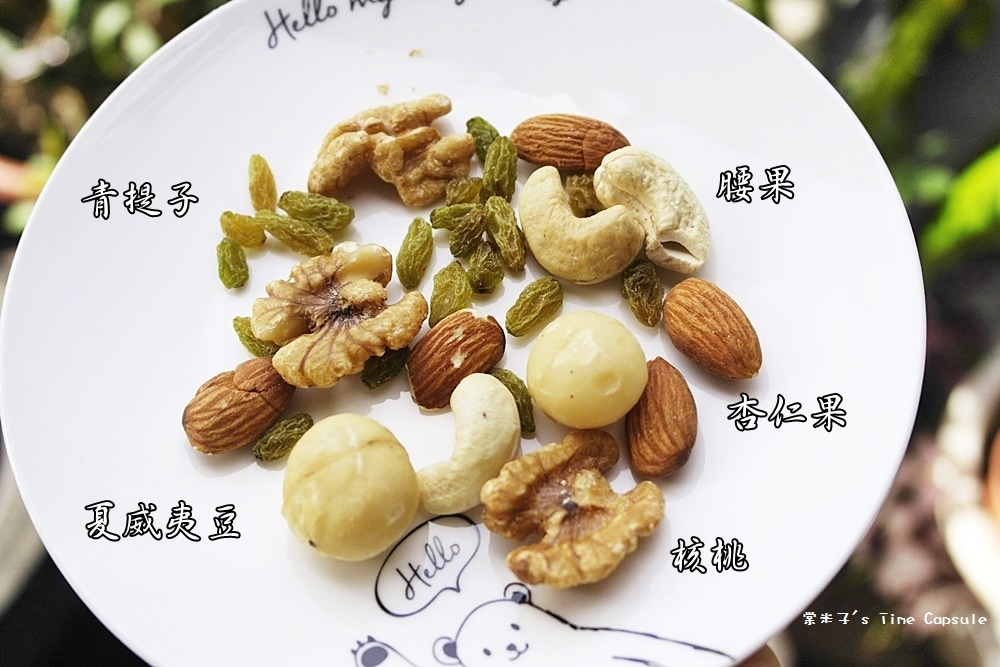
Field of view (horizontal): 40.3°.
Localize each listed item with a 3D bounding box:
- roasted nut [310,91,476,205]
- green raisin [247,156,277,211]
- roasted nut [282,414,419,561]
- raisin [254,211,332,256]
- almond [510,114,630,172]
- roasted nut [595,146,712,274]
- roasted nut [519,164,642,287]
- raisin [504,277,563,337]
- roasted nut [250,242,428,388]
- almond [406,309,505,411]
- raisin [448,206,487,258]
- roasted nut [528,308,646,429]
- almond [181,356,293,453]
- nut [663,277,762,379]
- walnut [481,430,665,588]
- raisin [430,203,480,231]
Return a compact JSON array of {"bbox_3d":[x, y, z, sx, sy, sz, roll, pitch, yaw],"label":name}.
[{"bbox_3d":[-0.021,-0.034,0.261,0.033,0.015,0.022,-26,64,-10],"label":"roasted nut"},{"bbox_3d":[-0.048,-0.030,0.273,0.005,0.004,0.015,-14,63,-4],"label":"green raisin"},{"bbox_3d":[-0.025,0.026,0.232,0.023,0.022,0.025,-9,62,-1],"label":"roasted nut"},{"bbox_3d":[-0.039,-0.019,0.260,0.017,0.005,0.006,26,67,16],"label":"raisin"},{"bbox_3d":[0.014,-0.037,0.264,0.024,0.008,0.012,8,63,8],"label":"almond"},{"bbox_3d":[0.027,-0.022,0.237,0.013,0.012,0.028,-33,65,-12],"label":"roasted nut"},{"bbox_3d":[0.012,-0.018,0.237,0.025,0.011,0.018,32,69,19],"label":"roasted nut"},{"bbox_3d":[0.006,-0.005,0.249,0.007,0.006,0.014,35,70,19],"label":"raisin"},{"bbox_3d":[-0.029,-0.004,0.245,0.032,0.013,0.026,-19,63,-6],"label":"roasted nut"},{"bbox_3d":[-0.008,0.005,0.249,0.021,0.009,0.014,-41,67,-16],"label":"almond"},{"bbox_3d":[-0.006,-0.019,0.255,0.006,0.005,0.011,22,66,15],"label":"raisin"},{"bbox_3d":[0.015,0.006,0.235,0.021,0.020,0.021,-2,62,3],"label":"roasted nut"},{"bbox_3d":[-0.047,0.013,0.247,0.022,0.009,0.015,-34,65,-13],"label":"almond"},{"bbox_3d":[0.035,0.000,0.227,0.011,0.009,0.021,-25,64,-9],"label":"nut"},{"bbox_3d":[0.012,0.029,0.232,0.030,0.014,0.024,-27,64,-10],"label":"walnut"},{"bbox_3d":[-0.008,-0.023,0.266,0.012,0.004,0.005,-12,62,-3],"label":"raisin"}]

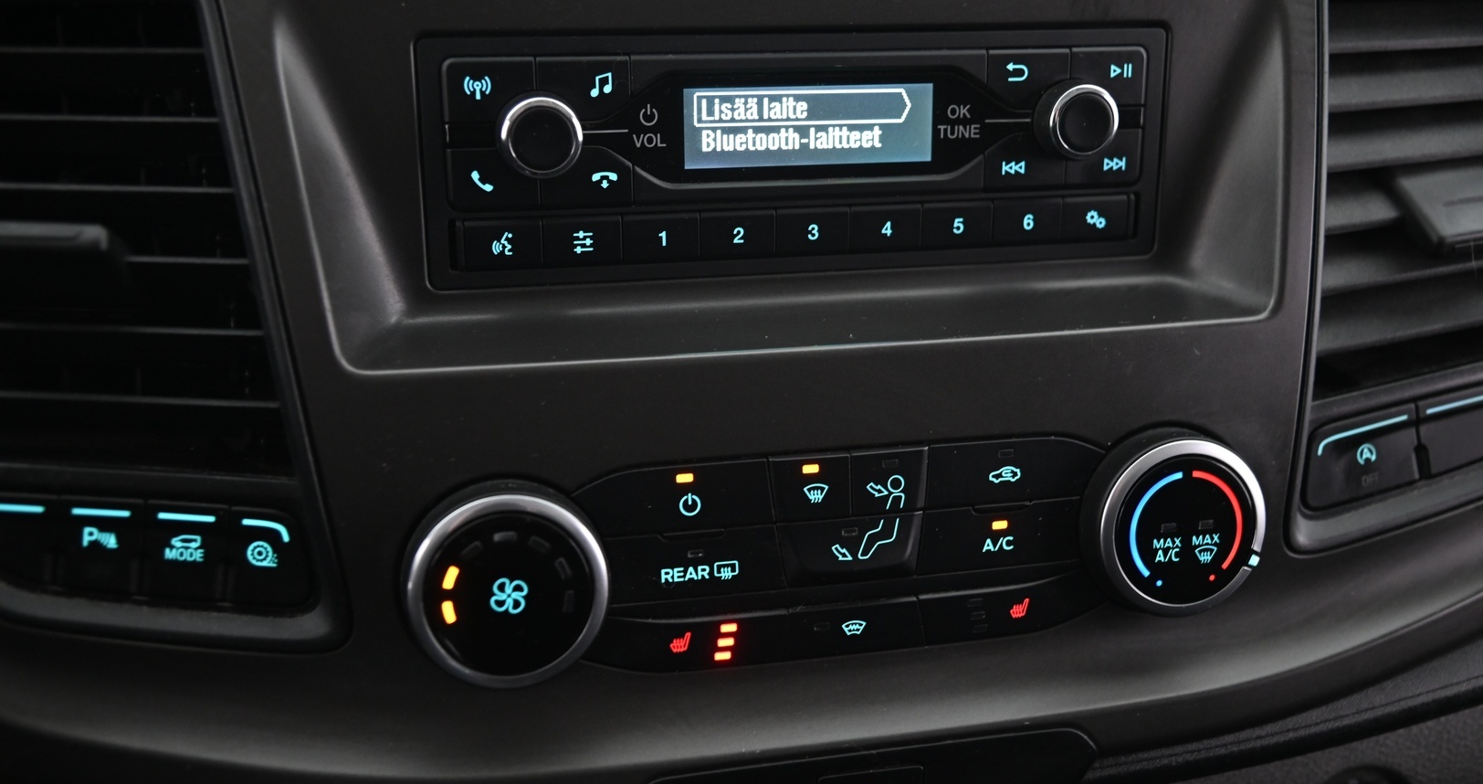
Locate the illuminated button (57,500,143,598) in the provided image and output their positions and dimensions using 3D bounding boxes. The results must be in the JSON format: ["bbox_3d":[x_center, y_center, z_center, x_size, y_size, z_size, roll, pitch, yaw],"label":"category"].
[{"bbox_3d":[-0.159,0.038,0.393,0.022,0.024,0.007,3,2,6],"label":"illuminated button"}]

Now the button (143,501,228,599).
[{"bbox_3d":[-0.137,0.040,0.391,0.022,0.024,0.007,3,2,6],"label":"button"}]

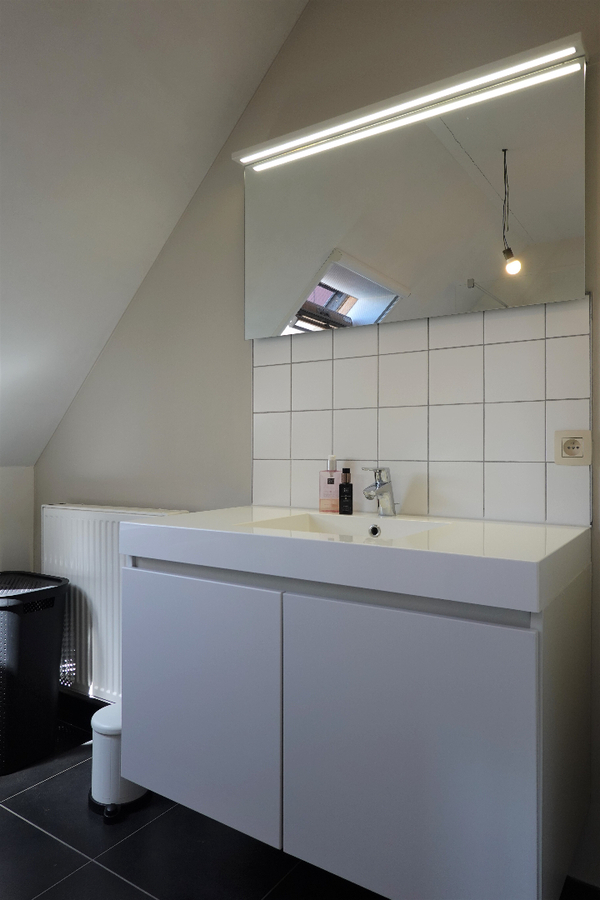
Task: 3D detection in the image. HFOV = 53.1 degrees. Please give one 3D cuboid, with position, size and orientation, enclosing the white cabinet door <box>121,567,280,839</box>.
[{"bbox_3d":[-0.238,0.556,1.377,0.492,0.528,0.019,0,0,34],"label":"white cabinet door"}]

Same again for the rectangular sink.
[{"bbox_3d":[0.106,0.230,1.452,0.435,0.100,0.345,0,0,34],"label":"rectangular sink"}]

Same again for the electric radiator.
[{"bbox_3d":[-0.702,0.566,2.226,0.700,0.695,0.105,0,0,34],"label":"electric radiator"}]

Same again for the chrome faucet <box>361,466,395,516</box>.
[{"bbox_3d":[0.214,0.115,1.606,0.047,0.132,0.143,0,0,34],"label":"chrome faucet"}]

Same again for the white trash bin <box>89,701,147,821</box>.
[{"bbox_3d":[-0.558,0.955,1.864,0.190,0.267,0.228,0,0,-4],"label":"white trash bin"}]

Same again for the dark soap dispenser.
[{"bbox_3d":[0.131,0.116,1.691,0.035,0.131,0.033,0,0,13],"label":"dark soap dispenser"}]

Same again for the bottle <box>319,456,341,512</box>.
[{"bbox_3d":[0.092,0.099,1.750,0.060,0.164,0.036,0,0,16],"label":"bottle"}]

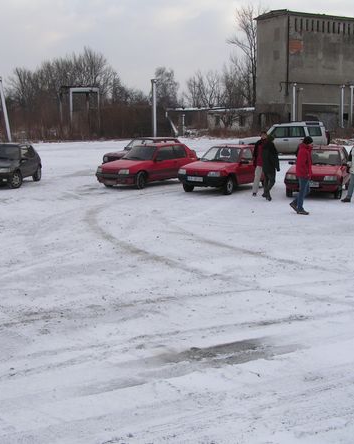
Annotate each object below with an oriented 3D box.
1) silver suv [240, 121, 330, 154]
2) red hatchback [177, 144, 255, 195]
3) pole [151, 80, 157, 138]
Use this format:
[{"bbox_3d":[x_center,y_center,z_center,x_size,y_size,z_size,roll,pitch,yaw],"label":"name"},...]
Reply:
[{"bbox_3d":[5.387,-4.098,32.869,4.620,1.940,1.860,0,10,2],"label":"silver suv"},{"bbox_3d":[1.635,-1.730,20.817,1.580,1.370,3.705,6,12,35],"label":"red hatchback"},{"bbox_3d":[-1.976,-10.078,57.554,0.420,5.328,0.420,0,10,0],"label":"pole"}]

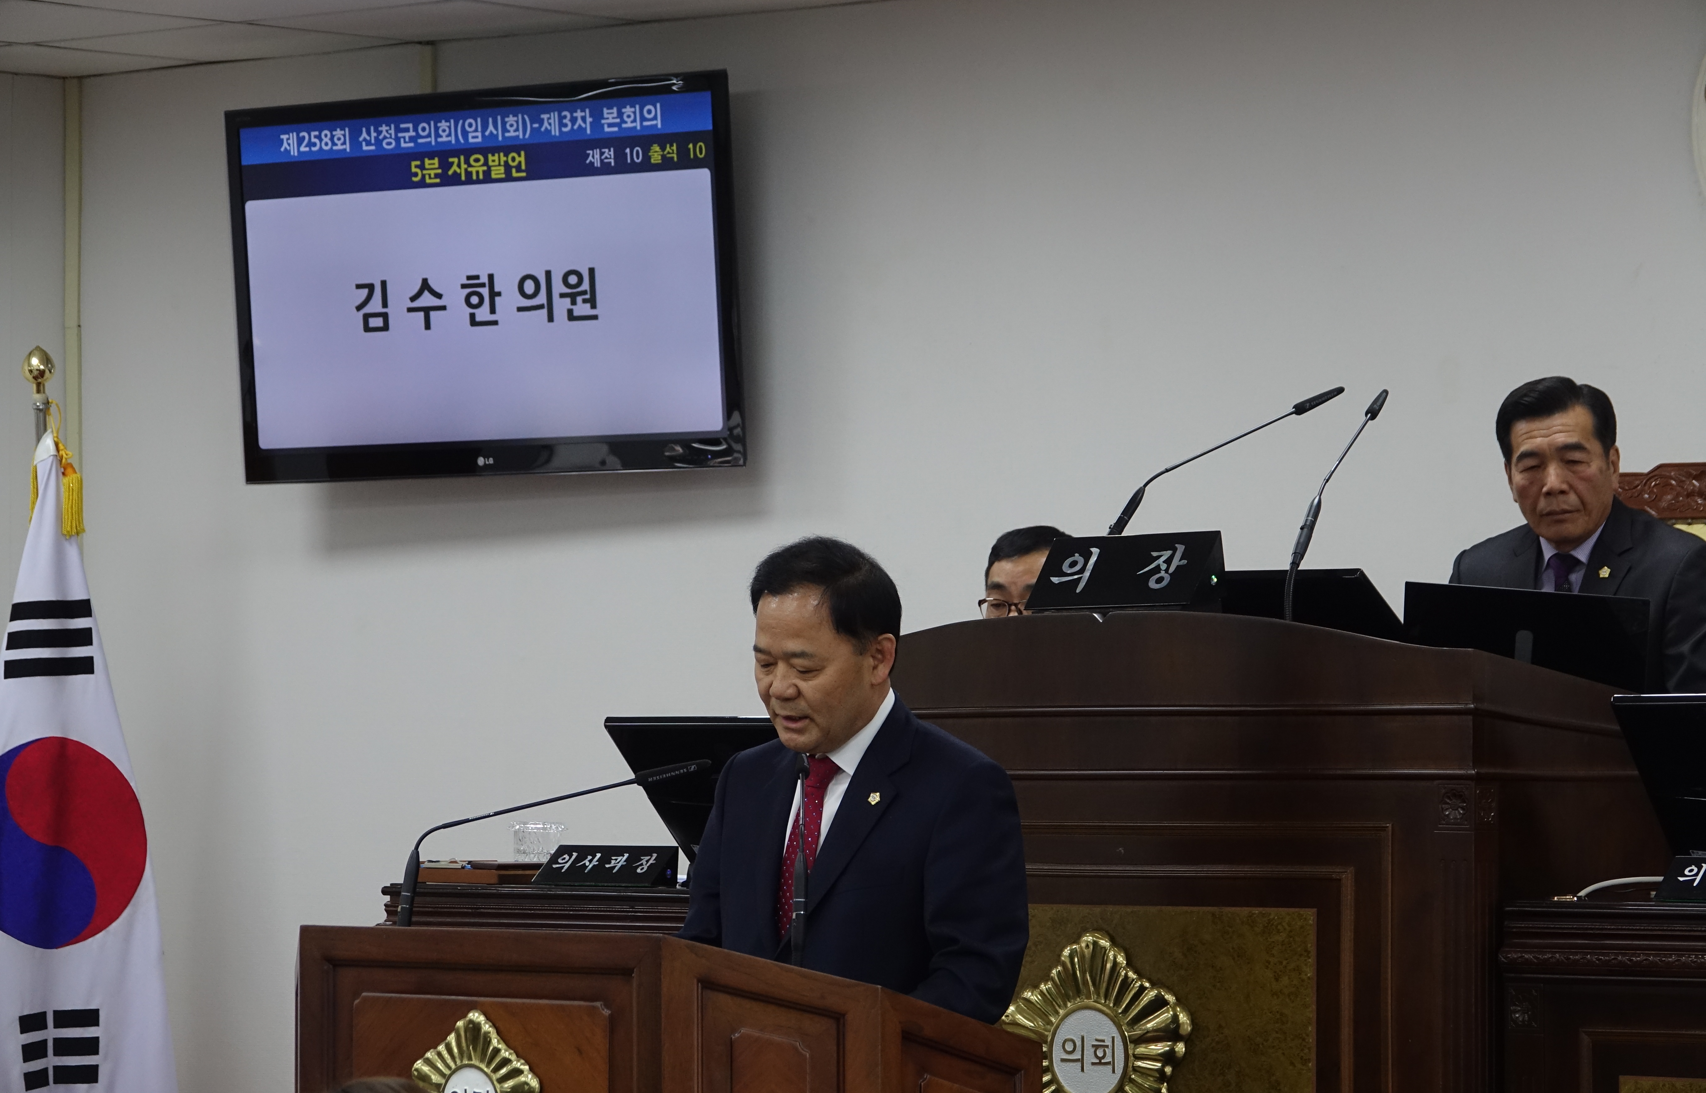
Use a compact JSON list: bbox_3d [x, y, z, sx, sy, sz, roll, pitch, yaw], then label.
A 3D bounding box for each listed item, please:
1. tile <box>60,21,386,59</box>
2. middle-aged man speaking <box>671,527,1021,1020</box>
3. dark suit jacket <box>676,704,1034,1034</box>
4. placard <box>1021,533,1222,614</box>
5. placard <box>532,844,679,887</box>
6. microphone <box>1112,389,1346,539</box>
[{"bbox_3d":[-1.350,-1.074,12.356,0.600,0.018,0.530,-1,-2,38],"label":"tile"},{"bbox_3d":[0.000,0.820,7.087,0.520,1.668,0.370,-1,-2,38],"label":"middle-aged man speaking"},{"bbox_3d":[-0.002,0.569,7.092,0.520,0.770,0.350,-1,-2,38],"label":"dark suit jacket"},{"bbox_3d":[0.358,0.034,7.618,0.263,0.098,0.085,-1,-2,38],"label":"placard"},{"bbox_3d":[-0.346,0.448,8.181,0.217,0.055,0.062,-1,-2,38],"label":"placard"},{"bbox_3d":[0.501,-0.057,7.914,0.510,0.337,0.040,1,-2,-42],"label":"microphone"}]

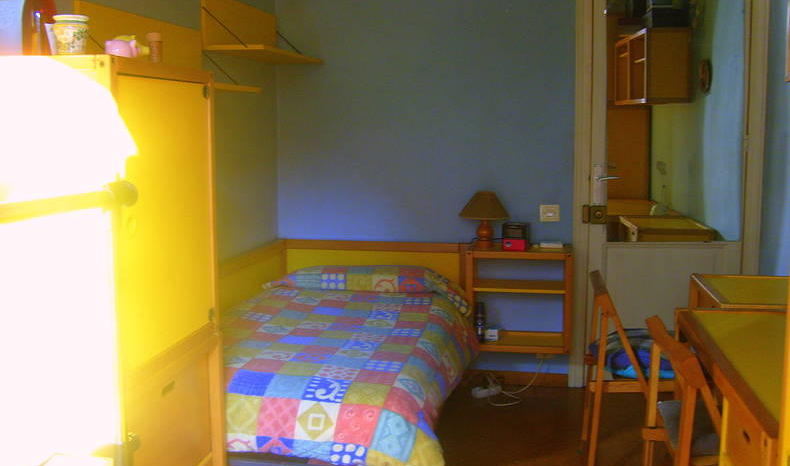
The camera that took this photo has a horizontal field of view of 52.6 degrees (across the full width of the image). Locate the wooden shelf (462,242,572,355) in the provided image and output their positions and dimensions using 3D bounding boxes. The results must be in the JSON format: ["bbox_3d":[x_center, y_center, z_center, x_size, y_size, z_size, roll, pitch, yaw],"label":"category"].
[{"bbox_3d":[0.620,0.316,3.965,0.501,0.485,0.293,1,8,11],"label":"wooden shelf"}]

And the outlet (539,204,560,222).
[{"bbox_3d":[0.782,-0.098,4.023,0.095,0.081,0.014,1,8,11],"label":"outlet"}]

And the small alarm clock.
[{"bbox_3d":[0.586,0.019,3.872,0.119,0.128,0.084,1,8,11],"label":"small alarm clock"}]

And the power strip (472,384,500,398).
[{"bbox_3d":[0.450,0.799,4.038,0.165,0.042,0.055,-6,9,-33],"label":"power strip"}]

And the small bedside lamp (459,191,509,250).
[{"bbox_3d":[0.448,-0.063,3.937,0.247,0.278,0.247,1,8,11],"label":"small bedside lamp"}]

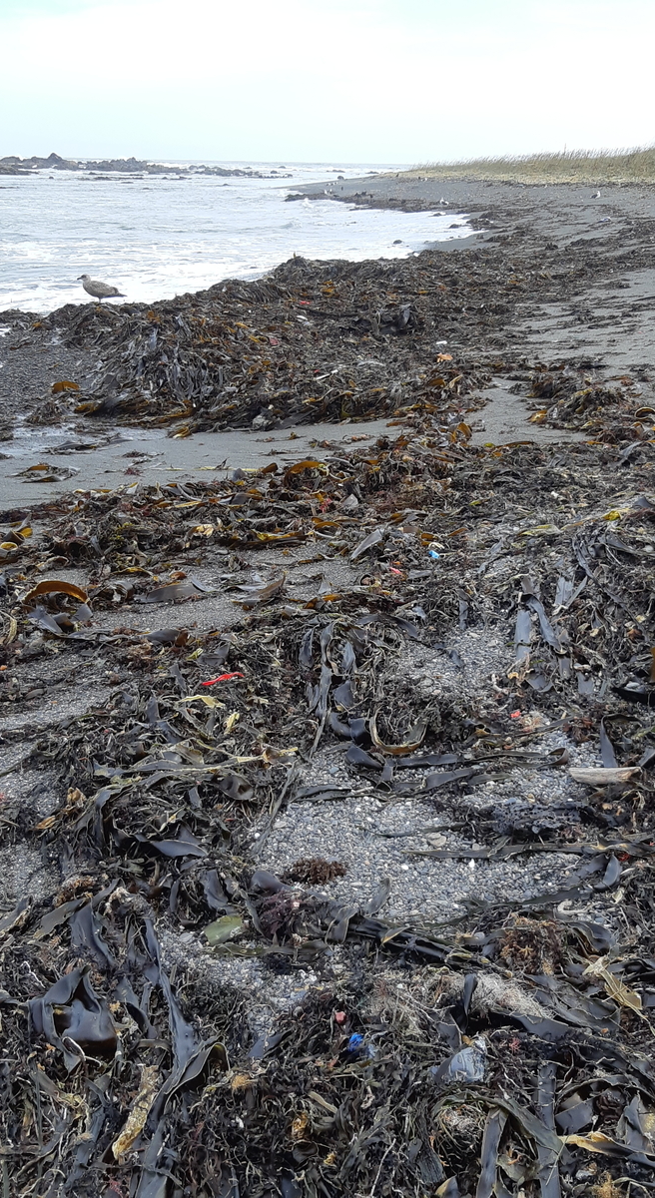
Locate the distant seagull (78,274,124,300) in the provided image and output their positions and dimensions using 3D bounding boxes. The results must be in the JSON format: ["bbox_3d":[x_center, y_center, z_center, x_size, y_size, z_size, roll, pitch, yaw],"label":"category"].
[{"bbox_3d":[-2.440,-3.358,9.699,0.530,0.300,0.170,0,26,-2],"label":"distant seagull"}]

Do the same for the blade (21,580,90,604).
[{"bbox_3d":[-0.999,-0.027,3.308,0.235,0.070,0.060,-3,26,-8],"label":"blade"}]

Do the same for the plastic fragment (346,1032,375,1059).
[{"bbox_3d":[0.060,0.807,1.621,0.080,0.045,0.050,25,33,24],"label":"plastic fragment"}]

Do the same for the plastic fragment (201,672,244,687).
[{"bbox_3d":[-0.327,0.250,2.797,0.145,0.022,0.035,-9,28,-20],"label":"plastic fragment"}]

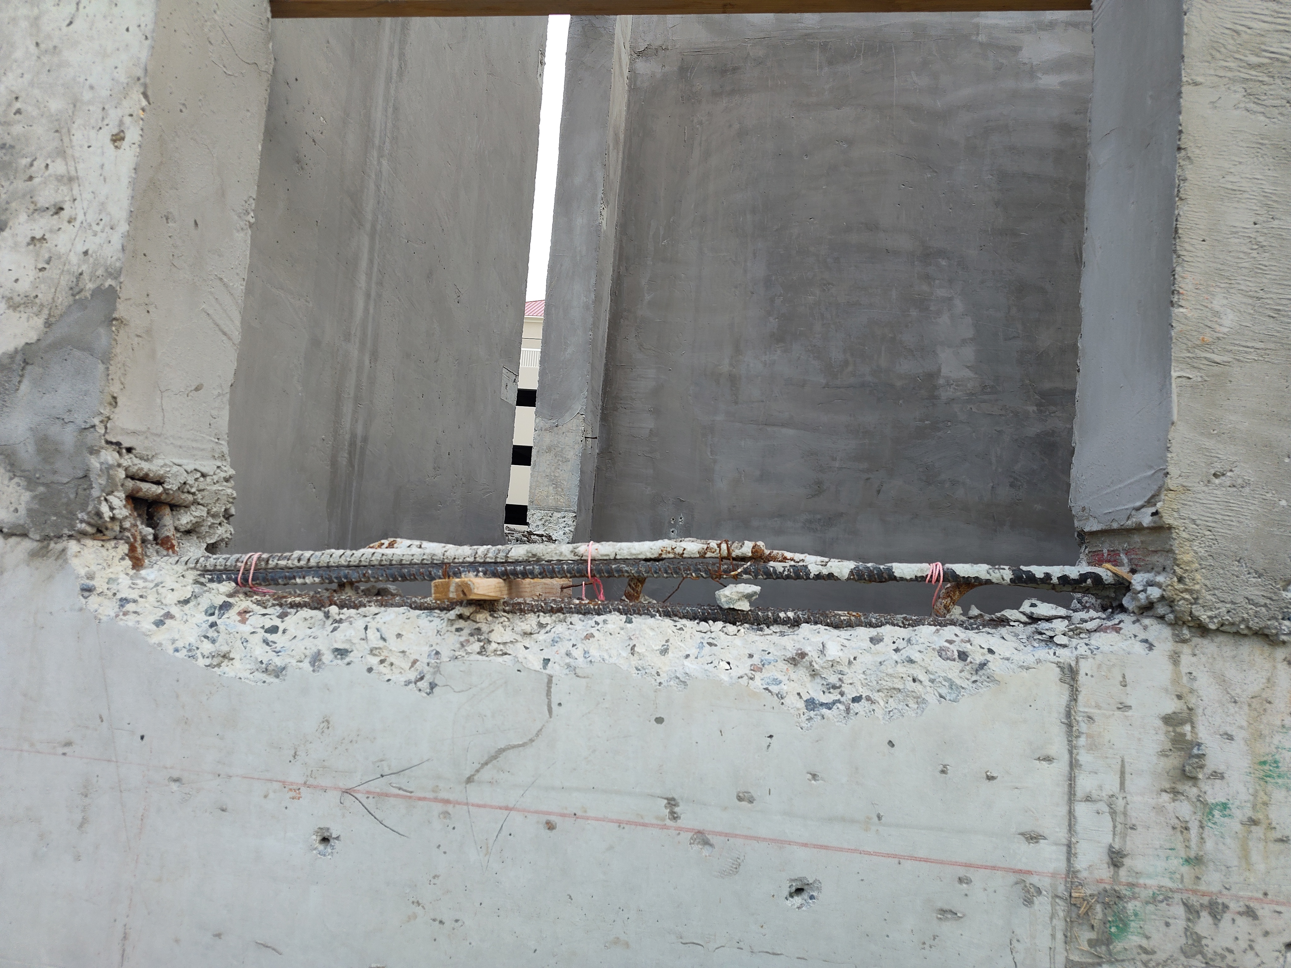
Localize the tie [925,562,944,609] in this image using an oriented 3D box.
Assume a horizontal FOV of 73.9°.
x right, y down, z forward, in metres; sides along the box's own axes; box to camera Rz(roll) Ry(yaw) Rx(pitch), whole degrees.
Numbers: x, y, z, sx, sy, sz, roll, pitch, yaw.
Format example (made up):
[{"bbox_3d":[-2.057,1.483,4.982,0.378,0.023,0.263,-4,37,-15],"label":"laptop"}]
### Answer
[{"bbox_3d":[0.292,0.102,0.865,0.019,0.048,0.025,3,-3,8],"label":"tie"}]

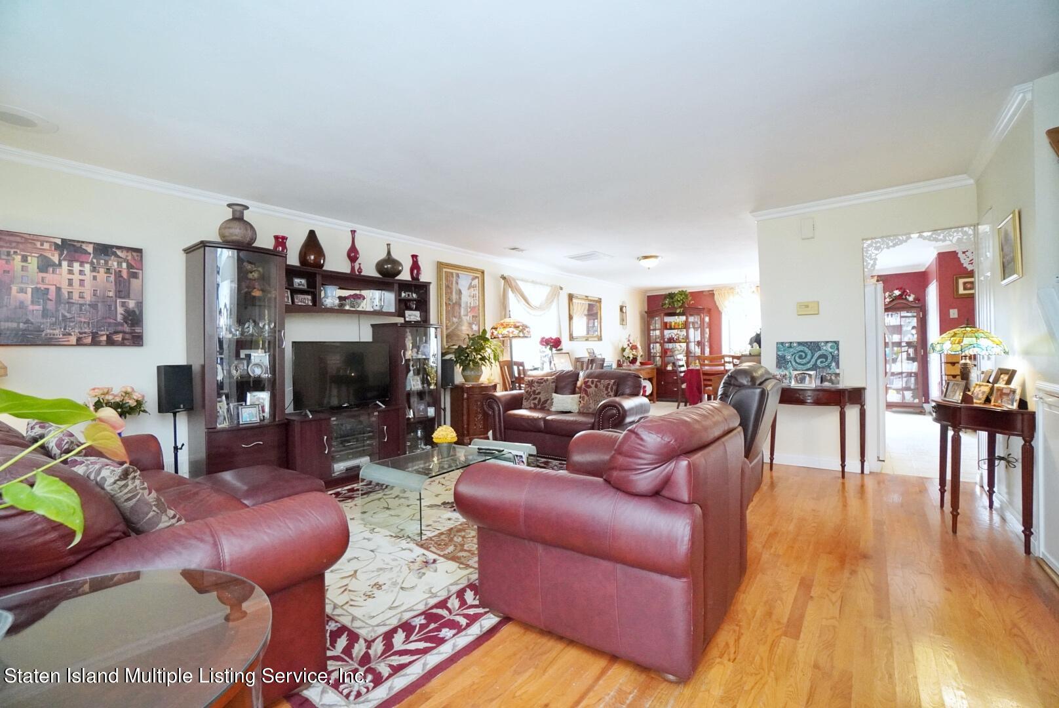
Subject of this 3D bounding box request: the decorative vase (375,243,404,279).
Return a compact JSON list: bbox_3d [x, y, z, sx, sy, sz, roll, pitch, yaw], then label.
[{"bbox_3d":[-1.454,-0.950,4.580,0.290,0.387,0.290,-1,1,38],"label":"decorative vase"}]

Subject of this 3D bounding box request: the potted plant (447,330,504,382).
[{"bbox_3d":[-0.691,0.027,5.551,0.620,0.680,0.660,-1,1,0],"label":"potted plant"}]

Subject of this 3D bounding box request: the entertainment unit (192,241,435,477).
[{"bbox_3d":[-1.749,0.177,4.059,0.450,1.955,2.200,-2,0,38],"label":"entertainment unit"}]

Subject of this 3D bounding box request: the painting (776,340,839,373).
[{"bbox_3d":[2.546,0.087,4.058,0.500,0.410,0.025,-2,-5,38],"label":"painting"}]

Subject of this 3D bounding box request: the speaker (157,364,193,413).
[{"bbox_3d":[-2.461,0.242,3.082,0.200,0.320,0.190,-1,0,42],"label":"speaker"}]

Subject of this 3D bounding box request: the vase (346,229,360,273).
[{"bbox_3d":[-1.703,-0.976,4.264,0.115,0.445,0.115,-1,0,37],"label":"vase"}]

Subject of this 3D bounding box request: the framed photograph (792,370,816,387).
[{"bbox_3d":[2.450,0.224,3.951,0.185,0.150,0.060,-2,0,38],"label":"framed photograph"}]

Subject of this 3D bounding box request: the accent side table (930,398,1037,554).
[{"bbox_3d":[2.787,0.681,2.794,0.380,0.770,0.880,-1,1,38],"label":"accent side table"}]

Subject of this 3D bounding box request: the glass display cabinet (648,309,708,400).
[{"bbox_3d":[3.092,0.032,9.466,1.380,1.930,0.480,-1,1,38],"label":"glass display cabinet"}]

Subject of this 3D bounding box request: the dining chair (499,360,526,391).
[{"bbox_3d":[-0.050,0.597,6.207,0.500,0.990,0.450,-1,1,38],"label":"dining chair"}]

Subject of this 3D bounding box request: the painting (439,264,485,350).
[{"bbox_3d":[-0.840,-0.562,5.571,0.050,1.090,0.750,-2,0,38],"label":"painting"}]

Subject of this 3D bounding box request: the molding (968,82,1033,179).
[{"bbox_3d":[2.945,-1.342,2.820,0.060,0.085,1.500,-2,0,38],"label":"molding"}]

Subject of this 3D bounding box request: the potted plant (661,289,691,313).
[{"bbox_3d":[2.997,-1.071,9.079,0.620,0.500,0.550,-1,0,37],"label":"potted plant"}]

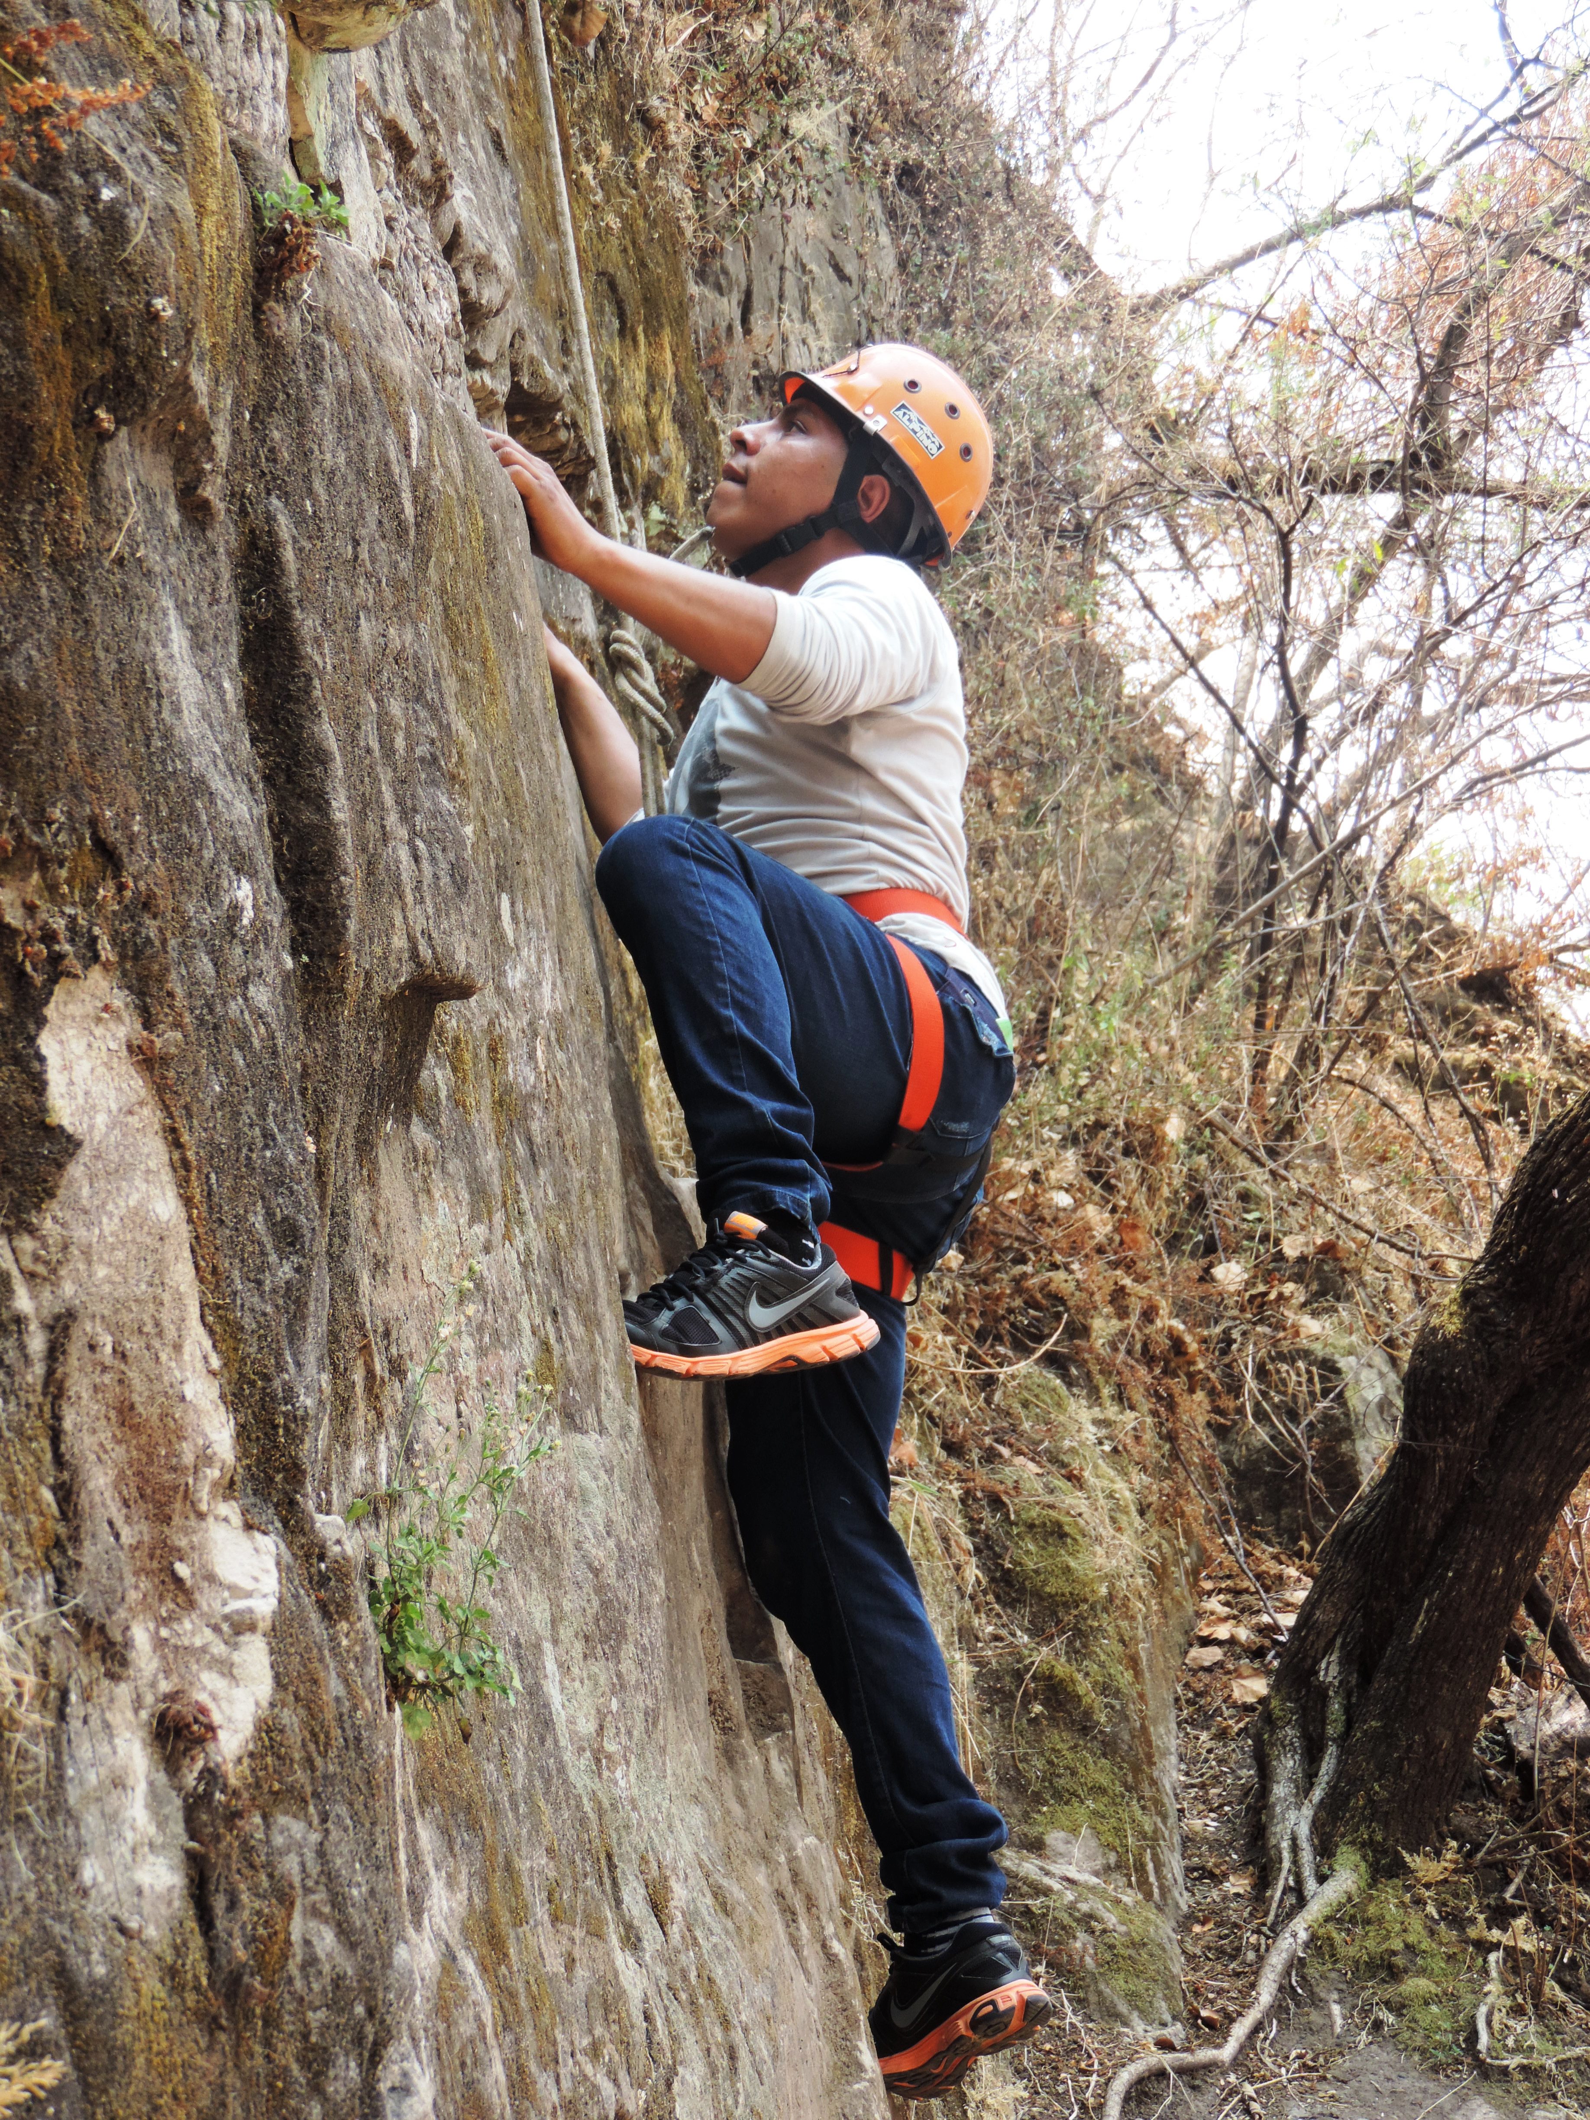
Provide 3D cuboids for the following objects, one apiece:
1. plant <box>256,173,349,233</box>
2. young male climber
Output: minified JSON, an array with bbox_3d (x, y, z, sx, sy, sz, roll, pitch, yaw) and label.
[{"bbox_3d":[-0.454,-0.790,4.800,0.085,0.056,0.070,1,-3,-14],"label":"plant"},{"bbox_3d":[-0.027,0.163,5.300,0.570,1.770,0.530,0,-3,7],"label":"young male climber"}]

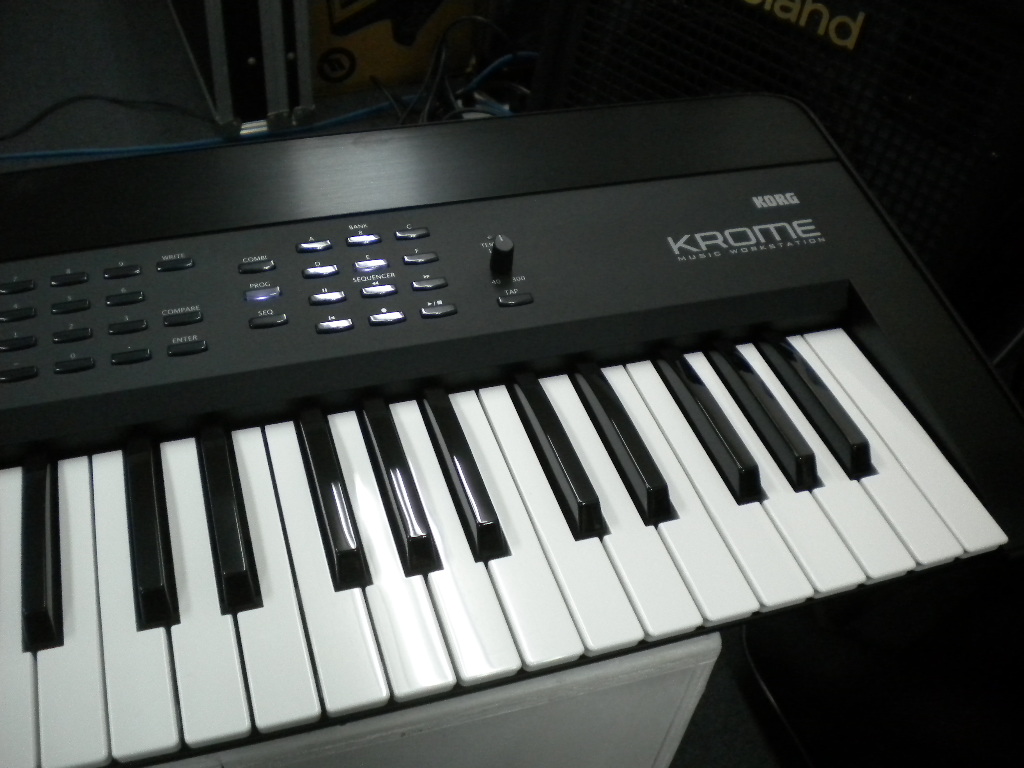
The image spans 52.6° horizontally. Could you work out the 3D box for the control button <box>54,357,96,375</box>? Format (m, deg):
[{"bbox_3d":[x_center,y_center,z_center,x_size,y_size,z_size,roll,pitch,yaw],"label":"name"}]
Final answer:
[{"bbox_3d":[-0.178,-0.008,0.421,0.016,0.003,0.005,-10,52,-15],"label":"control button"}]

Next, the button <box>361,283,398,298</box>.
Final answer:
[{"bbox_3d":[-0.059,-0.041,0.461,0.015,0.003,0.005,-10,51,-15],"label":"button"}]

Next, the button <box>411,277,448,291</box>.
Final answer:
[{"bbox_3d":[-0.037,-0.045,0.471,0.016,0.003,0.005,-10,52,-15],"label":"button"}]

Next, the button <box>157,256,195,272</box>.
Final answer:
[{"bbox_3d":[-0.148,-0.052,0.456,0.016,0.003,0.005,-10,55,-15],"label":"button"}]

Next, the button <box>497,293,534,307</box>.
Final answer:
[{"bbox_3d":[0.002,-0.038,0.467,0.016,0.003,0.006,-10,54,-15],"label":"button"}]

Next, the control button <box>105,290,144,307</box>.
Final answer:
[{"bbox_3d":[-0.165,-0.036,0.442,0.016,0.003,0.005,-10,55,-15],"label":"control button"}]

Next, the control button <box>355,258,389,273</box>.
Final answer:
[{"bbox_3d":[-0.064,-0.053,0.471,0.015,0.003,0.005,-10,51,-15],"label":"control button"}]

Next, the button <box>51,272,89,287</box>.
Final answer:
[{"bbox_3d":[-0.192,-0.045,0.450,0.014,0.003,0.005,-11,51,-14],"label":"button"}]

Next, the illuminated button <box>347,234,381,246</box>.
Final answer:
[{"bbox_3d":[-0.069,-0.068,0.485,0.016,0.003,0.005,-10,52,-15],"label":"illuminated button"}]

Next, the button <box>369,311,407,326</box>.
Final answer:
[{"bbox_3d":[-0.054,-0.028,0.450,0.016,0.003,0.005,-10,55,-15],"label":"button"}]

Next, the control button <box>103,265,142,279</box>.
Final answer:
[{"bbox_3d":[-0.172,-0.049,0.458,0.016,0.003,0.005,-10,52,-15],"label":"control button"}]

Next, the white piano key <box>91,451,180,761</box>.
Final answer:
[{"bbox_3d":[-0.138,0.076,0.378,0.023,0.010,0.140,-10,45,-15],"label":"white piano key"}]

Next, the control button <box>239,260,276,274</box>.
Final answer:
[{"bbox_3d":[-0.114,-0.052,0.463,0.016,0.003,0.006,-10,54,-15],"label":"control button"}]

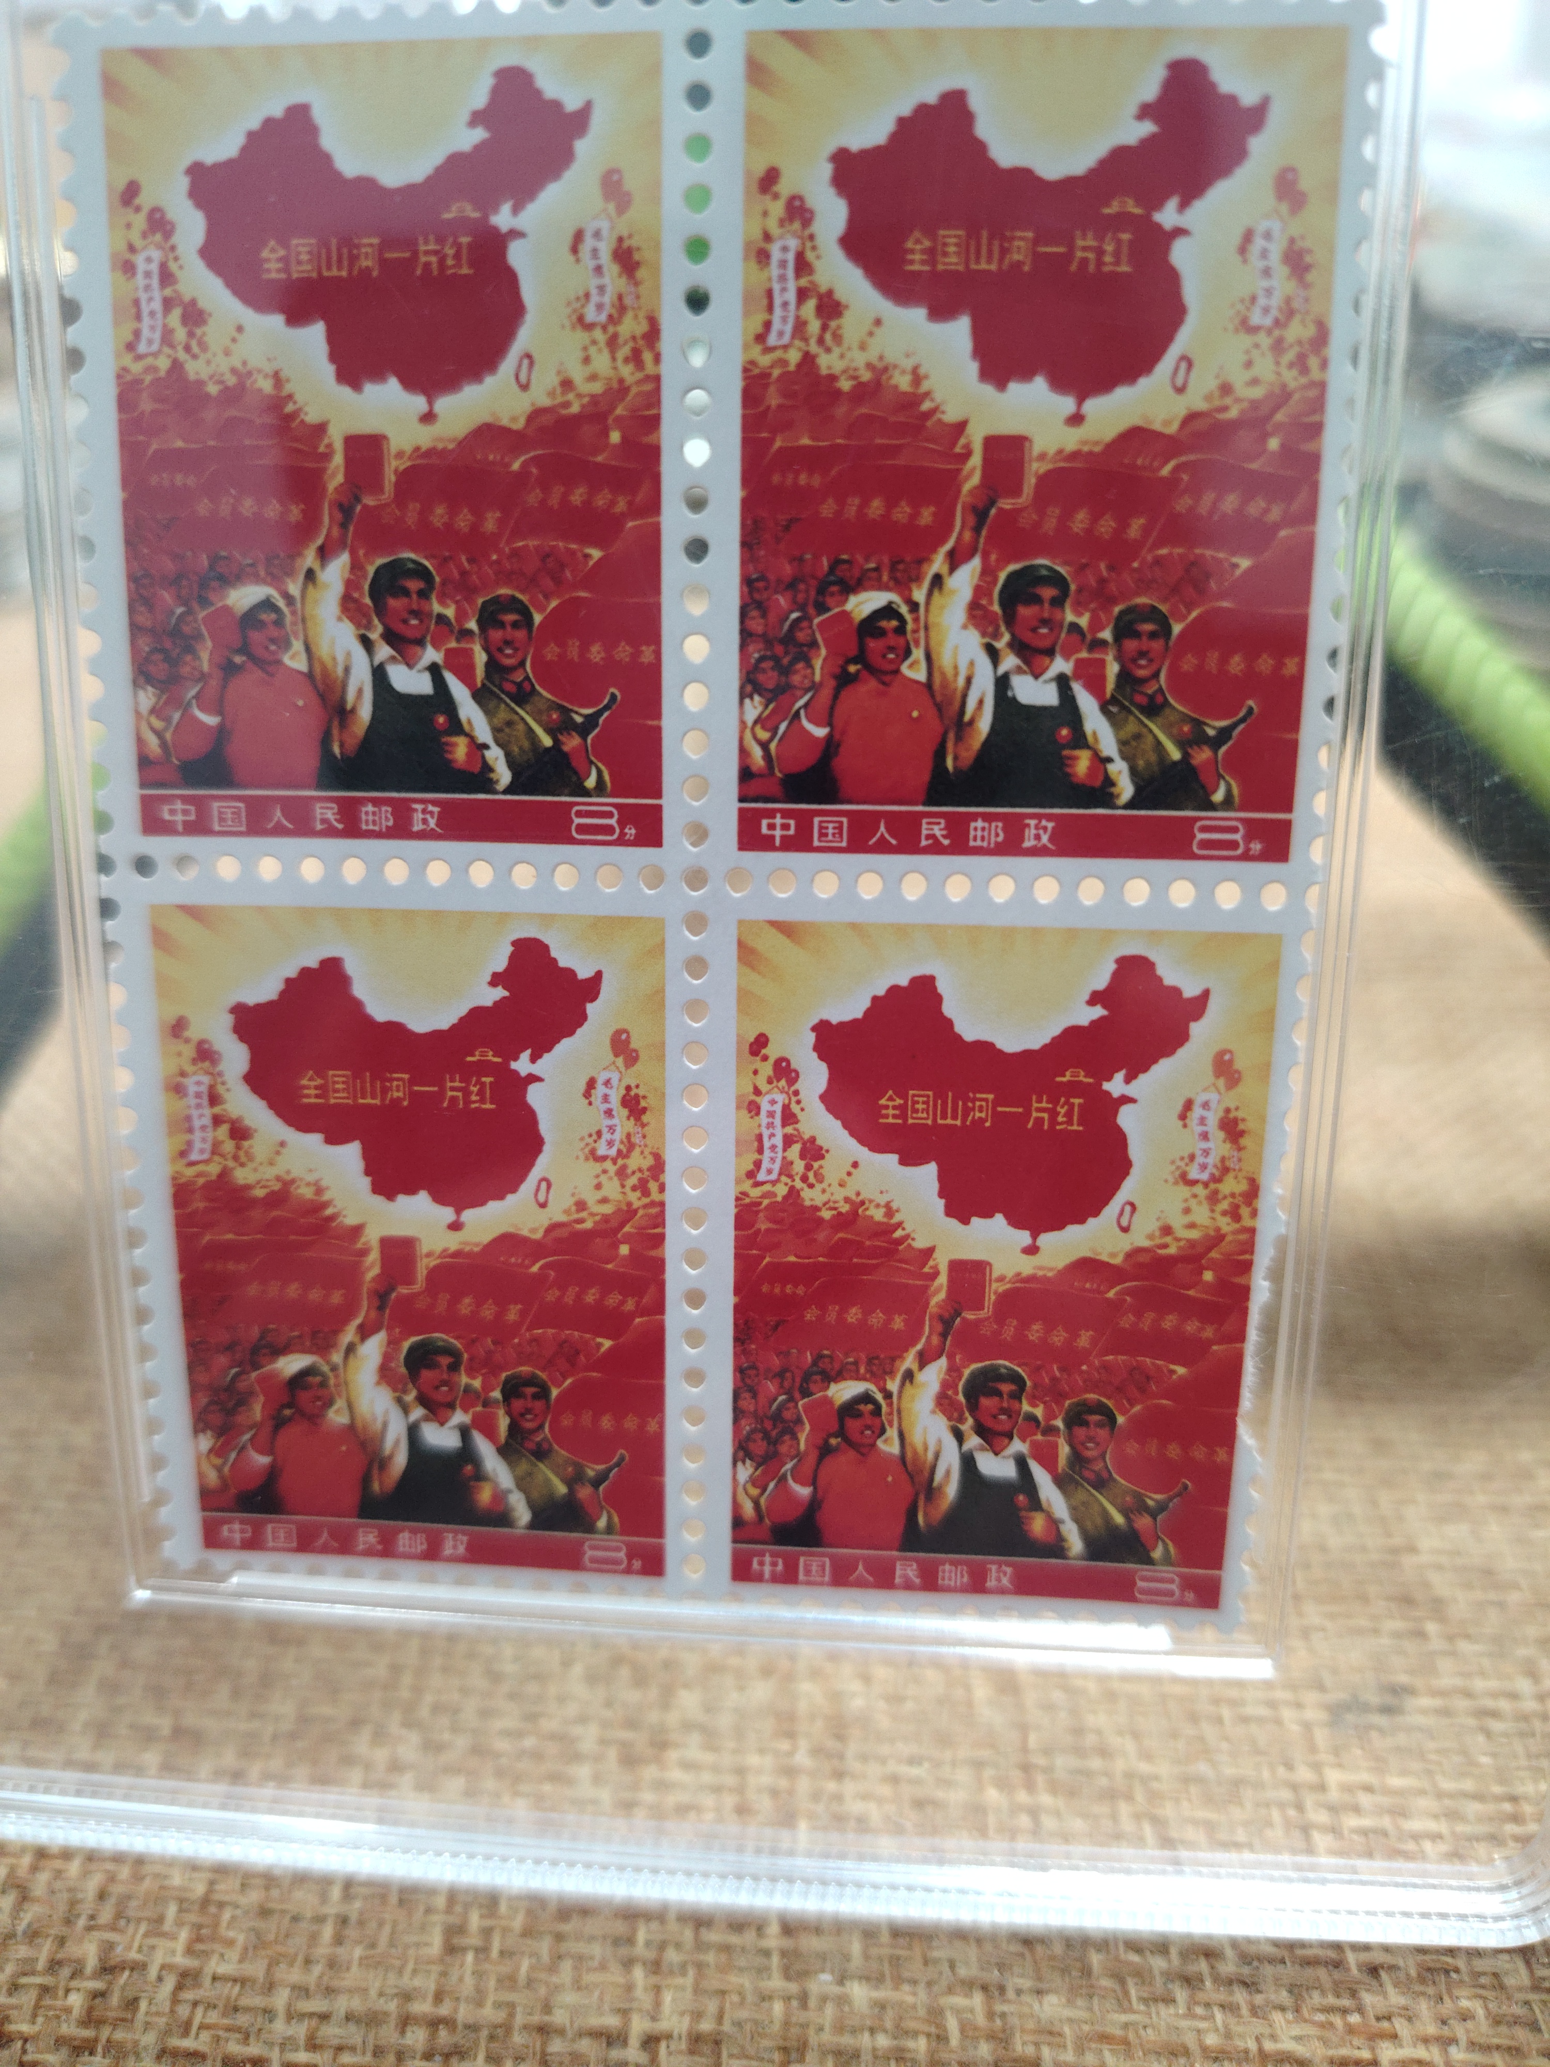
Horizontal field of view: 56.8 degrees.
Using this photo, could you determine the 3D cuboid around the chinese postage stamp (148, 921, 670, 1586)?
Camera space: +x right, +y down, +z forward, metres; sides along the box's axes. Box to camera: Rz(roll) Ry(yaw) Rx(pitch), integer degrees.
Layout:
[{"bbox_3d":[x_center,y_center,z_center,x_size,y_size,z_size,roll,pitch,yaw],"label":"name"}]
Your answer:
[{"bbox_3d":[-0.019,0.012,0.077,0.027,0.037,0.001,2,13,5],"label":"chinese postage stamp"}]

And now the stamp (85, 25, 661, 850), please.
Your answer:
[{"bbox_3d":[-0.019,-0.028,0.069,0.027,0.037,0.001,2,9,5],"label":"stamp"}]

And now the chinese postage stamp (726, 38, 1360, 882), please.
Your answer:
[{"bbox_3d":[0.012,-0.027,0.067,0.027,0.037,0.001,2,9,3],"label":"chinese postage stamp"}]

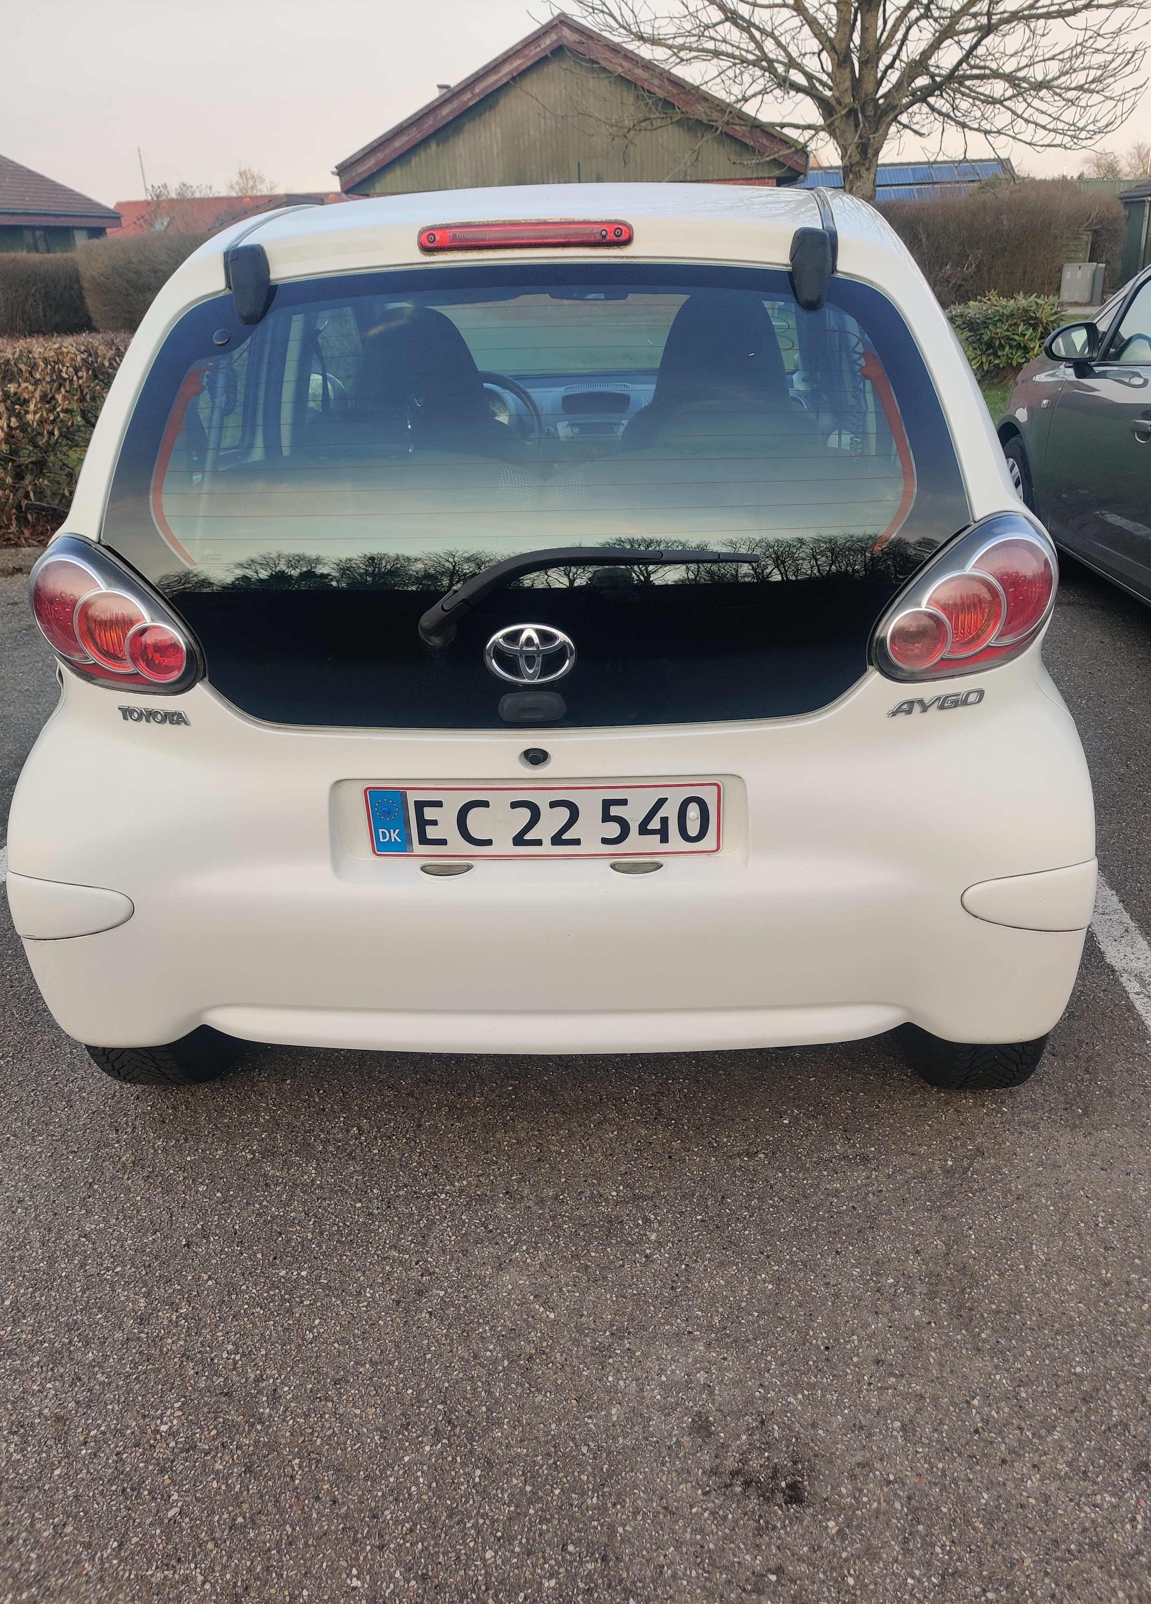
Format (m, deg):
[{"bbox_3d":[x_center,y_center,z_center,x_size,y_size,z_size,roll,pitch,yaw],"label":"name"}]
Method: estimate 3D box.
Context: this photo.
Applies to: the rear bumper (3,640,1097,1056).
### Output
[{"bbox_3d":[-0.044,0.079,1.852,1.580,0.560,0.270,-1,24,2],"label":"rear bumper"}]

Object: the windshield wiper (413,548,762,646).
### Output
[{"bbox_3d":[0.014,-0.271,1.655,0.445,0.125,0.060,-1,9,2],"label":"windshield wiper"}]

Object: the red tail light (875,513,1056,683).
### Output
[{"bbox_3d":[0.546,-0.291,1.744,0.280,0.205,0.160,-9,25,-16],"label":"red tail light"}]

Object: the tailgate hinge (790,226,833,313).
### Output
[{"bbox_3d":[0.318,-0.720,1.690,0.055,0.115,0.045,-1,-1,2],"label":"tailgate hinge"}]

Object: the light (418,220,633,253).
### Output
[{"bbox_3d":[-0.066,-0.753,1.665,0.287,0.042,0.032,-1,9,2],"label":"light"}]

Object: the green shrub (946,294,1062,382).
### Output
[{"bbox_3d":[4.067,-4.423,12.036,1.400,0.800,1.200,-1,24,2],"label":"green shrub"}]

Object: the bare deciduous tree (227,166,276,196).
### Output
[{"bbox_3d":[-18.877,-34.286,72.909,3.600,6.000,3.600,-1,24,2],"label":"bare deciduous tree"}]

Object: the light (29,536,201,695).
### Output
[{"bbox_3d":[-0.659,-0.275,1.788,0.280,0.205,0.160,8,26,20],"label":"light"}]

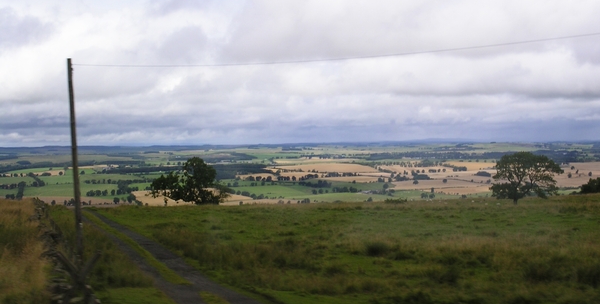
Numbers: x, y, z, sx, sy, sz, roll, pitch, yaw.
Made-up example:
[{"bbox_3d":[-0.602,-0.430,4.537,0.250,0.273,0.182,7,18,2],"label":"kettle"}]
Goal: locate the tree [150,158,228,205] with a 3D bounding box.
[{"bbox_3d":[-17.300,4.950,162.000,11.800,8.300,10.500,-1,1,-6],"label":"tree"}]

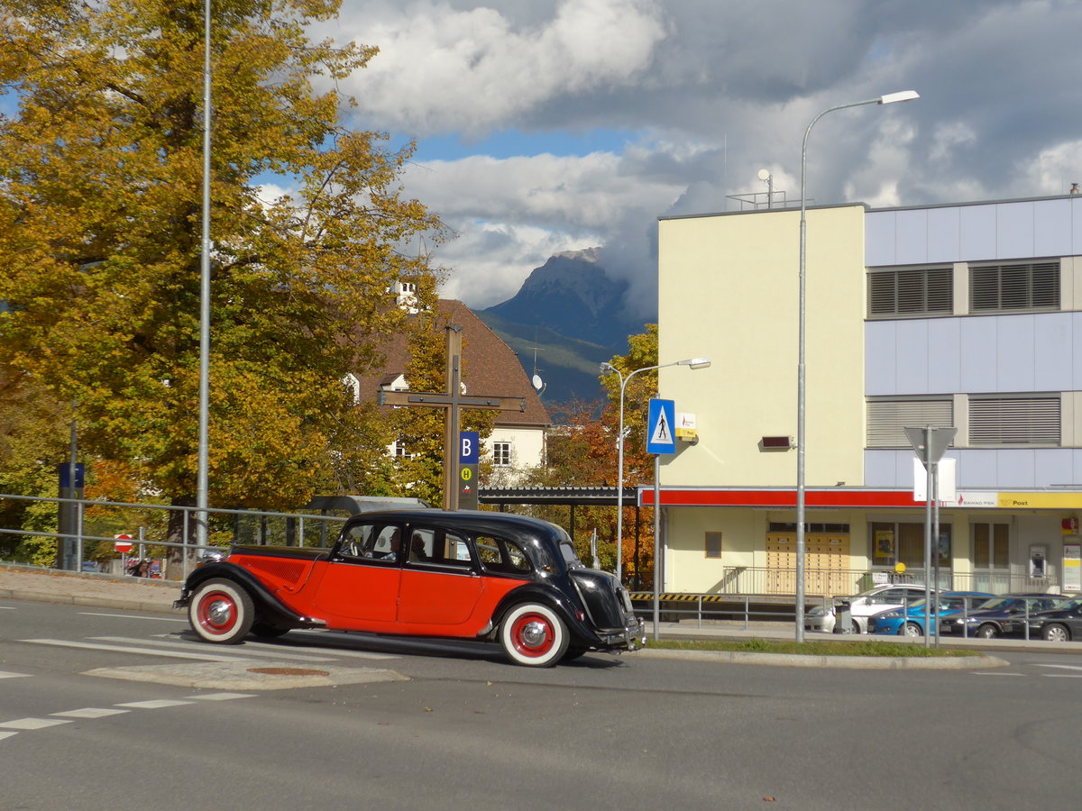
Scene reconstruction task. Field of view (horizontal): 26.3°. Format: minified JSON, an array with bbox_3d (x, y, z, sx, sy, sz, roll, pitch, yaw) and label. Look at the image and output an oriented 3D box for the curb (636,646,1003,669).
[{"bbox_3d":[3.050,2.785,25.400,4.200,0.150,0.600,2,-2,-8],"label":"curb"}]

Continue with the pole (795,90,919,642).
[{"bbox_3d":[3.721,-0.460,27.276,1.480,6.550,0.300,0,-2,0],"label":"pole"}]

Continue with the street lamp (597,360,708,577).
[{"bbox_3d":[2.423,2.105,50.480,2.400,6.300,1.700,1,-2,-6],"label":"street lamp"}]

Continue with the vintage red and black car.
[{"bbox_3d":[-1.321,1.791,23.836,4.770,1.520,1.780,3,-2,13],"label":"vintage red and black car"}]

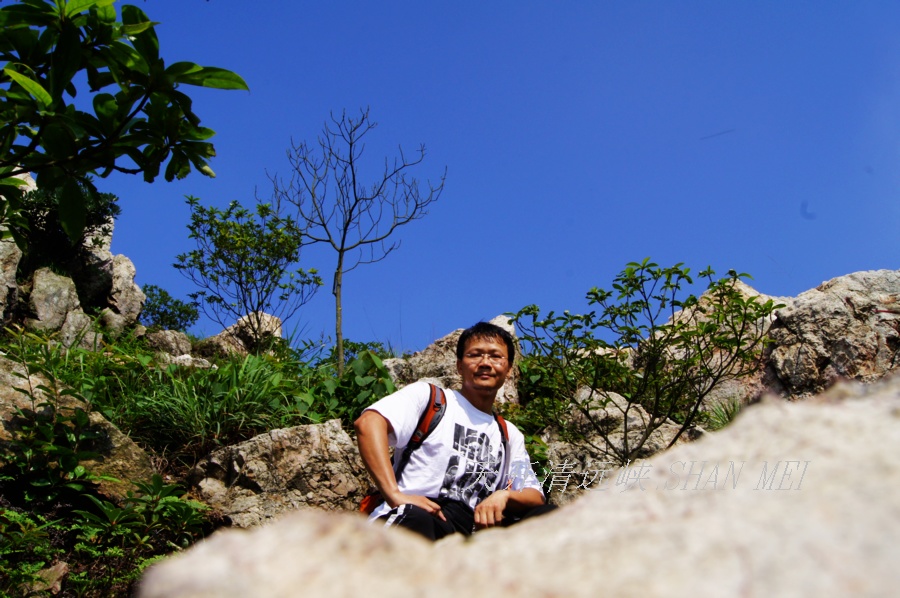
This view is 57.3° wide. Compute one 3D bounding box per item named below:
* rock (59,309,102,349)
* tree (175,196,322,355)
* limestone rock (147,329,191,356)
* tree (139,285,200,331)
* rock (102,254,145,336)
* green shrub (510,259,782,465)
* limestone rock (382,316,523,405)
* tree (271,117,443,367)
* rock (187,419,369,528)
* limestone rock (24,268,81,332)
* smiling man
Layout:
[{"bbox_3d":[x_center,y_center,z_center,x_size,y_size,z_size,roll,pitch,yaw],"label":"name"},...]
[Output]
[{"bbox_3d":[-3.452,0.285,7.700,0.411,0.381,0.380,0,-11,0],"label":"rock"},{"bbox_3d":[-1.589,-0.201,6.500,1.167,1.246,1.050,0,-11,0],"label":"tree"},{"bbox_3d":[-2.553,0.405,7.500,0.419,0.265,0.350,0,-11,0],"label":"limestone rock"},{"bbox_3d":[-3.416,0.127,10.000,0.728,0.589,0.700,0,-11,0],"label":"tree"},{"bbox_3d":[-3.249,-0.035,8.200,0.418,0.791,0.500,0,-11,0],"label":"rock"},{"bbox_3d":[0.935,0.319,3.900,1.220,0.980,1.000,0,-10,0],"label":"green shrub"},{"bbox_3d":[0.003,0.351,4.700,0.776,0.509,0.600,0,-11,0],"label":"limestone rock"},{"bbox_3d":[-0.655,-0.397,5.900,1.231,1.933,1.150,0,-11,0],"label":"tree"},{"bbox_3d":[-0.671,0.707,3.300,0.769,0.443,0.550,0,-11,0],"label":"rock"},{"bbox_3d":[-3.859,0.024,8.000,0.544,0.621,0.500,0,-11,0],"label":"limestone rock"},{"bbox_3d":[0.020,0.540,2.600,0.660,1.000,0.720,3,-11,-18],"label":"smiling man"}]

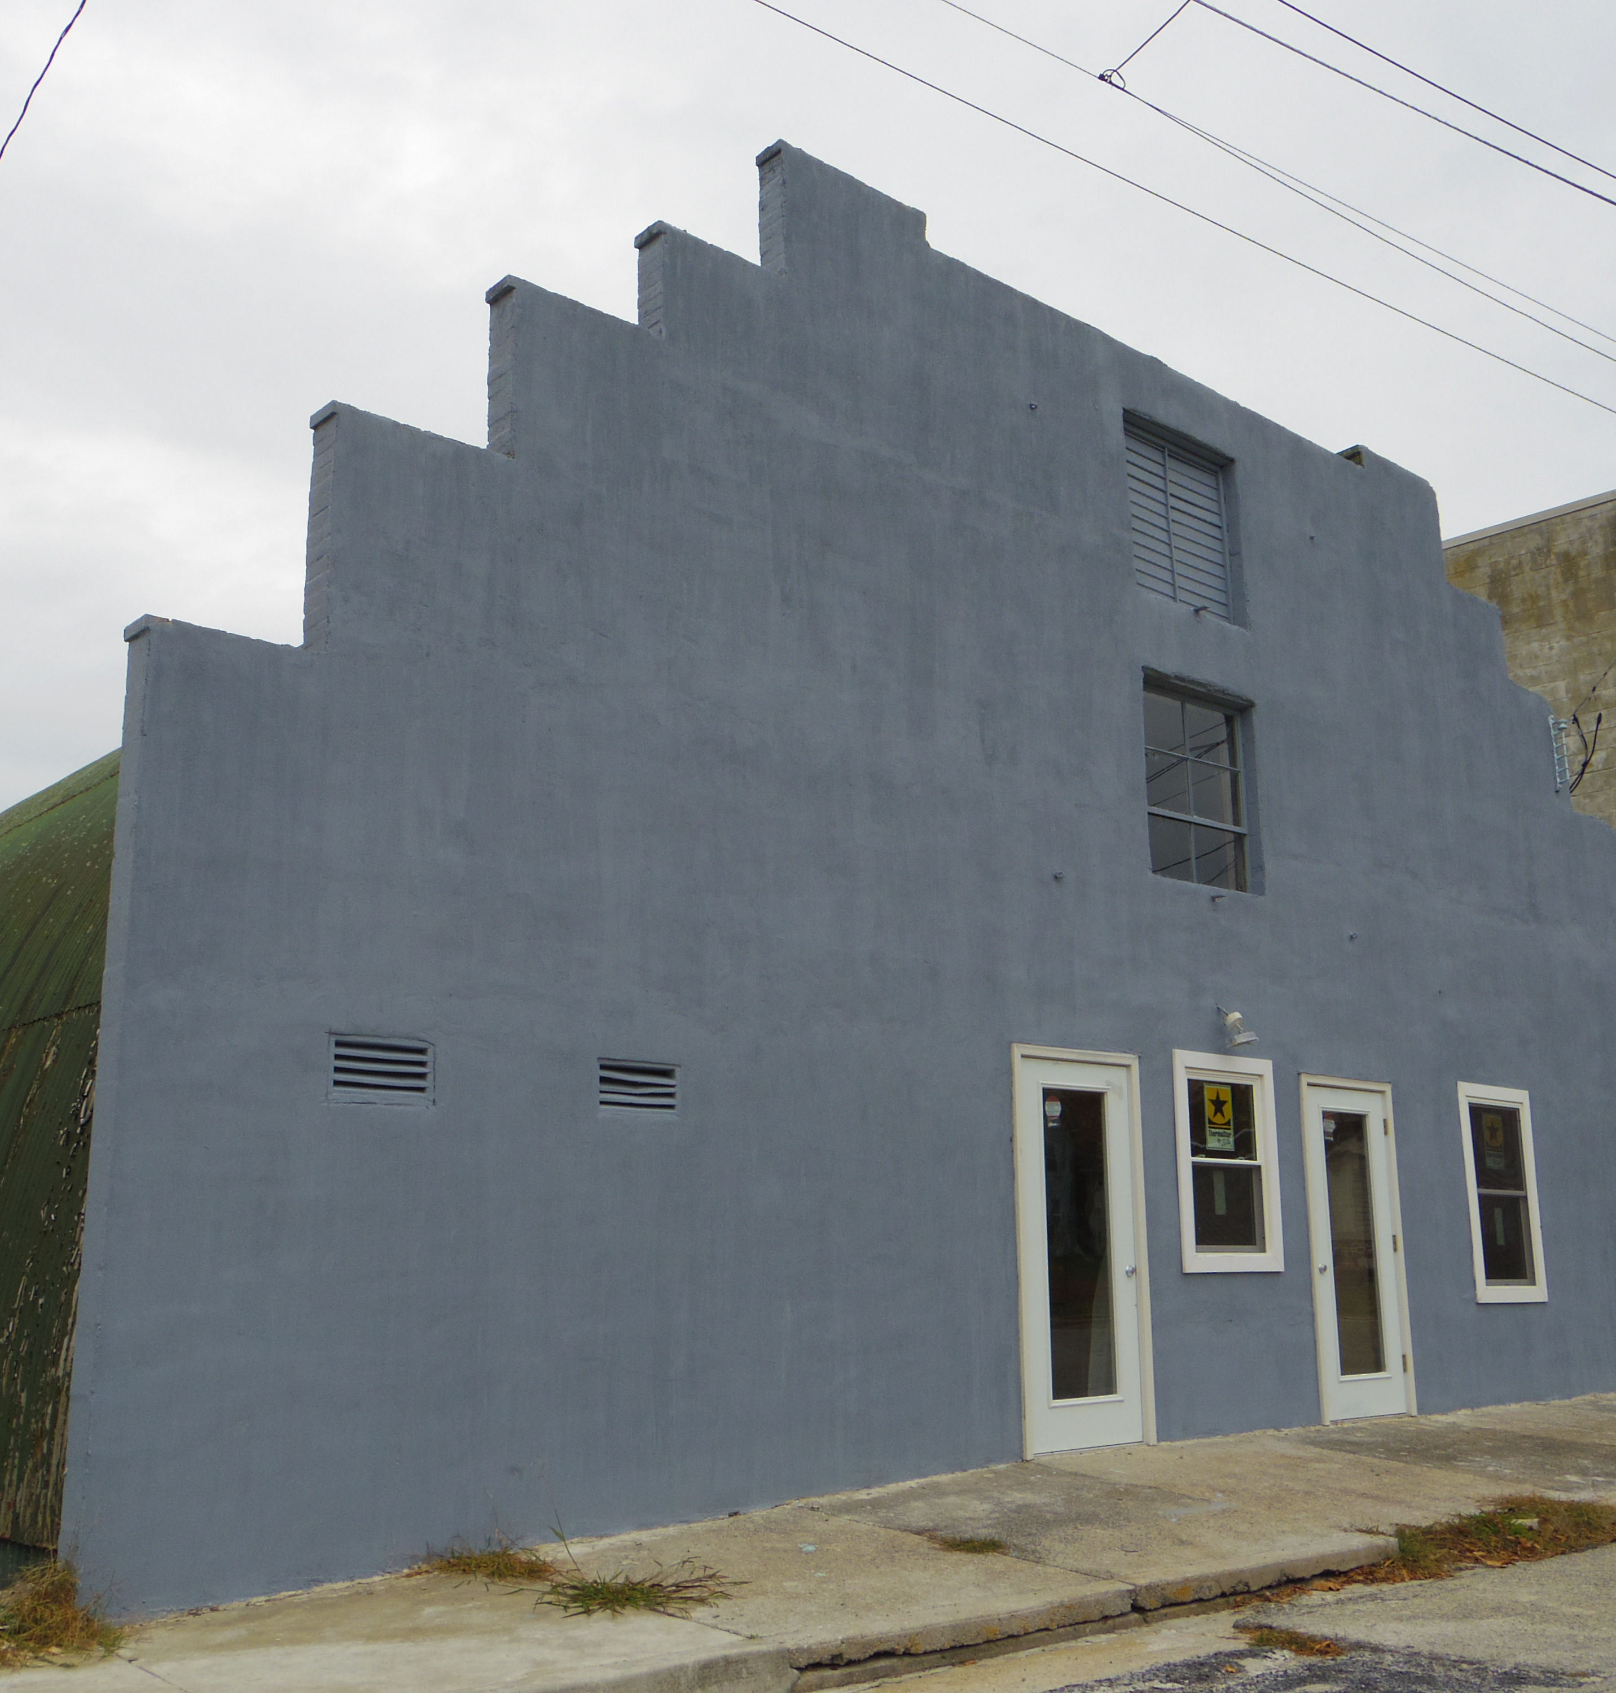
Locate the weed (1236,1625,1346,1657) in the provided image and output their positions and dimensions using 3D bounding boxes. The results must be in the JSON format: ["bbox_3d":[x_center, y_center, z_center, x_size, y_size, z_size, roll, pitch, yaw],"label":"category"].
[{"bbox_3d":[1.619,2.656,5.905,0.140,0.045,0.360,12,-18,-42],"label":"weed"}]

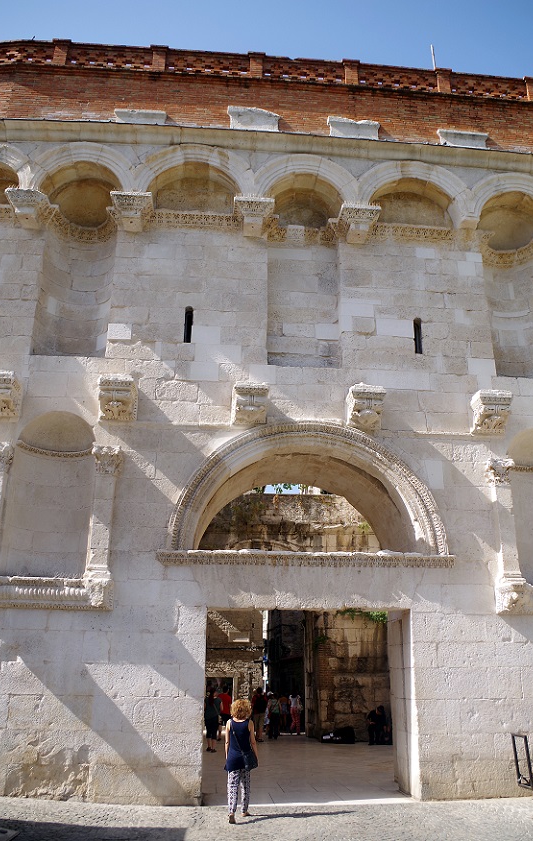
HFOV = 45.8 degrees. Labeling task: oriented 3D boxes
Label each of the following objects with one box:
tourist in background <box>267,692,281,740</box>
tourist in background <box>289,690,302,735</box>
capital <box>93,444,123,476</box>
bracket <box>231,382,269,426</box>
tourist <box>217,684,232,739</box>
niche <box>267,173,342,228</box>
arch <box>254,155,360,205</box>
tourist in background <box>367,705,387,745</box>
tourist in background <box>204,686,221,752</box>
[{"bbox_3d":[0.279,10.622,22.696,0.480,1.535,0.340,2,-21,-3],"label":"tourist in background"},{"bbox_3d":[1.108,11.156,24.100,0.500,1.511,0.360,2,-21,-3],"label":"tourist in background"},{"bbox_3d":[-3.086,0.776,12.243,0.550,0.600,0.330,2,-20,-4],"label":"capital"},{"bbox_3d":[-0.332,-0.320,12.994,0.695,0.834,0.500,2,-21,-3],"label":"bracket"},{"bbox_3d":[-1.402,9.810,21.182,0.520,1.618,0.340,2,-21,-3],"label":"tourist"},{"bbox_3d":[0.851,-5.066,14.542,1.720,1.058,0.620,2,-19,-5],"label":"niche"},{"bbox_3d":[0.938,-5.708,15.161,2.469,1.276,0.500,2,-21,-3],"label":"arch"},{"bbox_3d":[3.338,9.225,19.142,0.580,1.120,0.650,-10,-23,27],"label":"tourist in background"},{"bbox_3d":[-1.549,8.445,17.844,0.480,1.620,0.340,2,-19,-5],"label":"tourist in background"}]

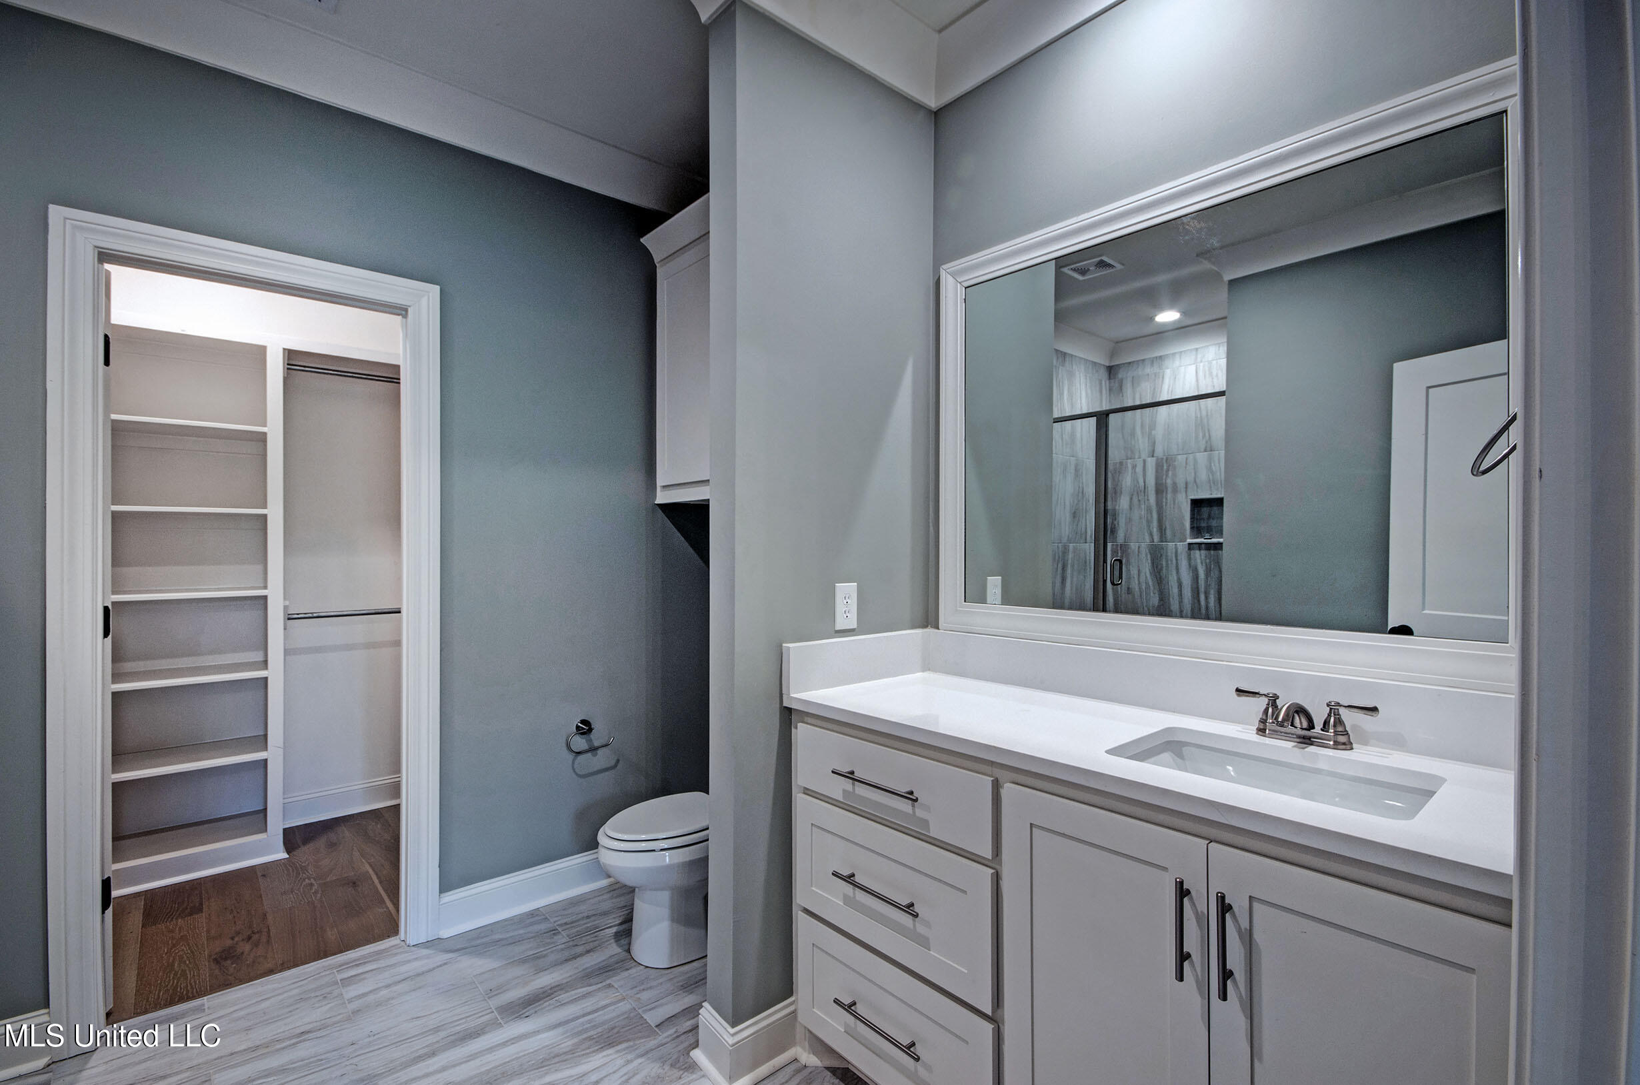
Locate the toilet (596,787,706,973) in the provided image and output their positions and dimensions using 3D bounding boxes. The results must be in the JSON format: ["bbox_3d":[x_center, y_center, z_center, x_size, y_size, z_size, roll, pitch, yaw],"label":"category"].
[{"bbox_3d":[-0.393,0.930,2.274,0.740,0.740,0.430,0,0,-41],"label":"toilet"}]

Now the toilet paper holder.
[{"bbox_3d":[-0.858,0.729,2.559,0.180,0.118,0.080,0,0,-40],"label":"toilet paper holder"}]

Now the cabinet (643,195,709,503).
[{"bbox_3d":[-0.242,-0.690,2.480,0.330,1.065,1.040,0,0,-41],"label":"cabinet"}]

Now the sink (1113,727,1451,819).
[{"bbox_3d":[0.758,0.455,1.166,0.280,0.150,0.450,0,0,-43],"label":"sink"}]

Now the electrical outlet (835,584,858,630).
[{"bbox_3d":[0.079,0.176,1.845,0.079,0.124,0.010,0,0,-40],"label":"electrical outlet"}]

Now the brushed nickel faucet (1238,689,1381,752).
[{"bbox_3d":[0.884,0.338,1.272,0.175,0.090,0.227,0,0,-43],"label":"brushed nickel faucet"}]

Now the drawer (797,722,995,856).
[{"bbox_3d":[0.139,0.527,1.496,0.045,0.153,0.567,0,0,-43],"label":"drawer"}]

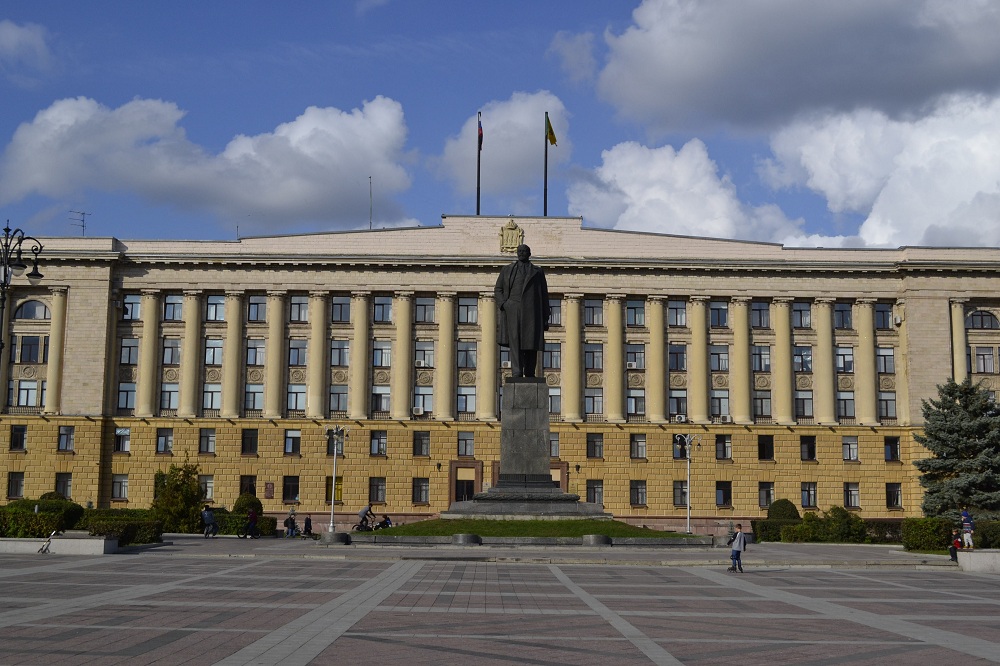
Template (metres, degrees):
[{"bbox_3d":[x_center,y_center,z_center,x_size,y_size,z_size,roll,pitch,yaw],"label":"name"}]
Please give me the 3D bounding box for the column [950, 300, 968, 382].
[{"bbox_3d":[37.049,2.367,93.215,1.500,10.374,1.450,1,-8,0],"label":"column"}]

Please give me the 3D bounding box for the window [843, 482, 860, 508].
[{"bbox_3d":[28.658,13.230,94.946,1.420,2.100,0.250,1,-8,-1],"label":"window"}]

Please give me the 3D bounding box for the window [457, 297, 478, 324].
[{"bbox_3d":[-2.766,-1.958,101.915,1.651,2.250,0.200,1,-8,-1],"label":"window"}]

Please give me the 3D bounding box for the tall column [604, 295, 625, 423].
[{"bbox_3d":[9.569,2.130,95.953,1.470,10.520,1.365,1,-8,-1],"label":"tall column"}]

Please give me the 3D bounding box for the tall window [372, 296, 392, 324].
[{"bbox_3d":[-10.154,-2.039,101.824,1.569,2.239,0.200,1,-8,-1],"label":"tall window"}]

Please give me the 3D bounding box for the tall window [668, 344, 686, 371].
[{"bbox_3d":[15.625,2.194,102.344,1.510,2.260,0.250,1,-8,-1],"label":"tall window"}]

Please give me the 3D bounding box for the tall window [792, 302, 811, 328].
[{"bbox_3d":[26.524,-1.491,102.257,1.496,2.222,0.200,1,-8,-1],"label":"tall window"}]

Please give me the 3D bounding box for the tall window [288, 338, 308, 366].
[{"bbox_3d":[-17.558,1.750,101.795,1.541,2.332,0.250,1,-8,-1],"label":"tall window"}]

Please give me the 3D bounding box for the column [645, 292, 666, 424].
[{"bbox_3d":[12.988,2.185,96.172,1.600,10.500,1.500,1,-8,-1],"label":"column"}]

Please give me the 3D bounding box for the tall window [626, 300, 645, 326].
[{"bbox_3d":[11.926,-1.685,102.081,1.534,2.173,0.200,1,-8,-1],"label":"tall window"}]

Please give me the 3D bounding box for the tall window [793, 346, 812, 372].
[{"bbox_3d":[25.749,2.286,98.989,1.505,2.196,0.250,0,-8,0],"label":"tall window"}]

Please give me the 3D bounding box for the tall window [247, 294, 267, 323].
[{"bbox_3d":[-19.630,-1.930,94.697,1.405,2.073,0.250,1,-8,0],"label":"tall window"}]

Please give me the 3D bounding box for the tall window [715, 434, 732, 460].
[{"bbox_3d":[18.329,9.385,95.339,1.420,2.100,0.250,1,-8,-1],"label":"tall window"}]

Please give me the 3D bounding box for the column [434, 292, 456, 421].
[{"bbox_3d":[-4.680,1.987,101.279,1.600,11.274,1.500,1,-8,-1],"label":"column"}]

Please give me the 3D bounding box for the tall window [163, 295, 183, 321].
[{"bbox_3d":[-27.122,-2.065,97.112,1.520,2.200,0.250,1,-8,-1],"label":"tall window"}]

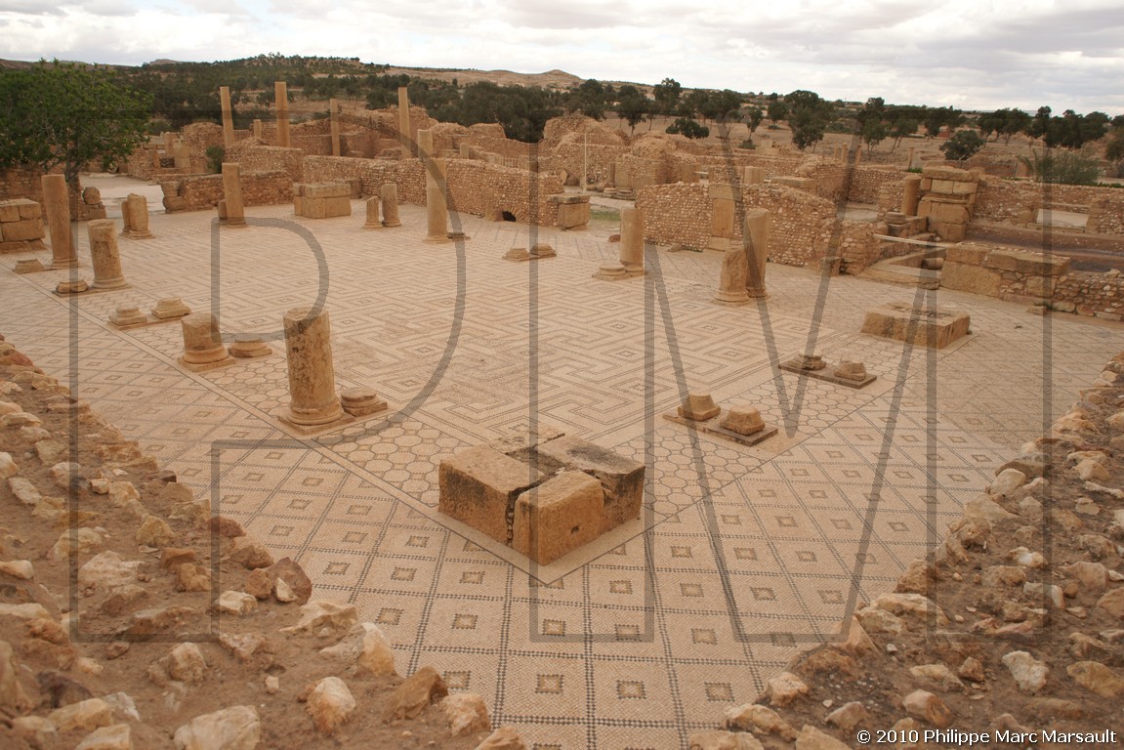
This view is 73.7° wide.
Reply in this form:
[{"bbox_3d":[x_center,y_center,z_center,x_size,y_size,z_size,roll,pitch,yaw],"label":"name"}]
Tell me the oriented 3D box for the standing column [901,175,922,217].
[{"bbox_3d":[12.447,-6.349,26.700,0.520,1.500,0.520,18,23,40],"label":"standing column"}]

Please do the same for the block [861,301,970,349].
[{"bbox_3d":[5.891,-0.862,12.497,1.280,0.345,1.280,18,25,41],"label":"block"}]

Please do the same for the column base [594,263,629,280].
[{"bbox_3d":[1.060,-2.235,16.005,0.570,0.230,0.570,18,26,41],"label":"column base"}]

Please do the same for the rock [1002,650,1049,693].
[{"bbox_3d":[1.683,1.079,2.720,0.145,0.100,0.115,3,17,0],"label":"rock"}]

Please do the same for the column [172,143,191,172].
[{"bbox_3d":[-19.513,-11.287,38.500,0.700,1.500,0.750,18,23,40],"label":"column"}]

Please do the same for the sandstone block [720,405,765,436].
[{"bbox_3d":[1.967,0.463,8.126,0.390,0.190,0.360,18,26,41],"label":"sandstone block"}]

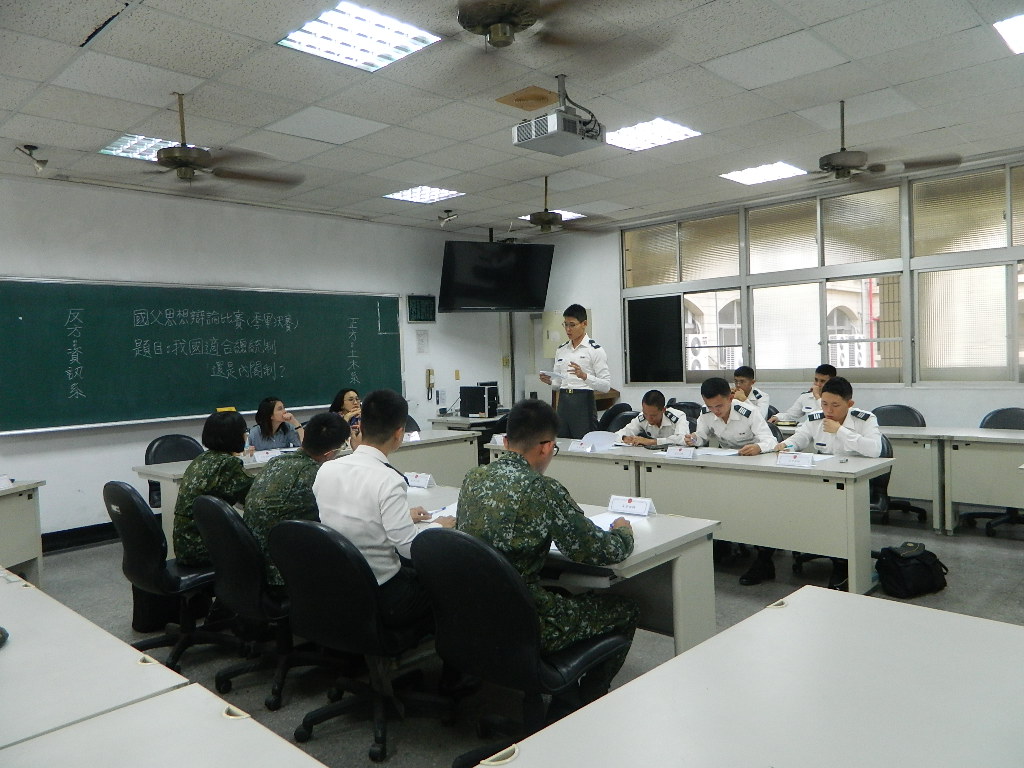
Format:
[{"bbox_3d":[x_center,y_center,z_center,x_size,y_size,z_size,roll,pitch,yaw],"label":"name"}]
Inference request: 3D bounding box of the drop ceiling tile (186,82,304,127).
[{"bbox_3d":[-1.584,-1.615,4.282,0.600,0.020,0.600,0,4,44],"label":"drop ceiling tile"}]

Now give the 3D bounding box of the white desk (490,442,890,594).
[{"bbox_3d":[1.110,0.836,5.418,2.946,0.689,0.753,0,3,44],"label":"white desk"}]

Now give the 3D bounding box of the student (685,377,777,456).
[{"bbox_3d":[1.649,0.553,5.402,0.620,1.214,0.800,0,3,44],"label":"student"}]

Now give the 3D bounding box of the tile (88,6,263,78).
[{"bbox_3d":[-1.602,-1.610,3.511,0.600,0.020,0.600,1,3,44],"label":"tile"}]

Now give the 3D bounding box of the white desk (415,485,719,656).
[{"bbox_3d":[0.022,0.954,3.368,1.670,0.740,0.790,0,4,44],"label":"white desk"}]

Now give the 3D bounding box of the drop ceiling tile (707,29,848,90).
[{"bbox_3d":[1.408,-1.713,3.941,0.600,0.018,0.600,0,3,44],"label":"drop ceiling tile"}]

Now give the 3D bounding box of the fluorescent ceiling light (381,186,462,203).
[{"bbox_3d":[-0.818,-1.788,6.902,0.600,0.080,0.600,0,3,44],"label":"fluorescent ceiling light"}]

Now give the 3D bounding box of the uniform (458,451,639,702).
[{"bbox_3d":[0.132,0.722,2.648,0.600,1.030,0.820,0,3,41],"label":"uniform"}]

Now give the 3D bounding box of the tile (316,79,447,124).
[{"bbox_3d":[-0.736,-1.648,4.303,0.600,0.020,0.600,0,4,44],"label":"tile"}]

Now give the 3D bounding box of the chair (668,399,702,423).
[{"bbox_3d":[1.541,0.640,6.917,0.580,0.890,0.620,0,3,44],"label":"chair"}]

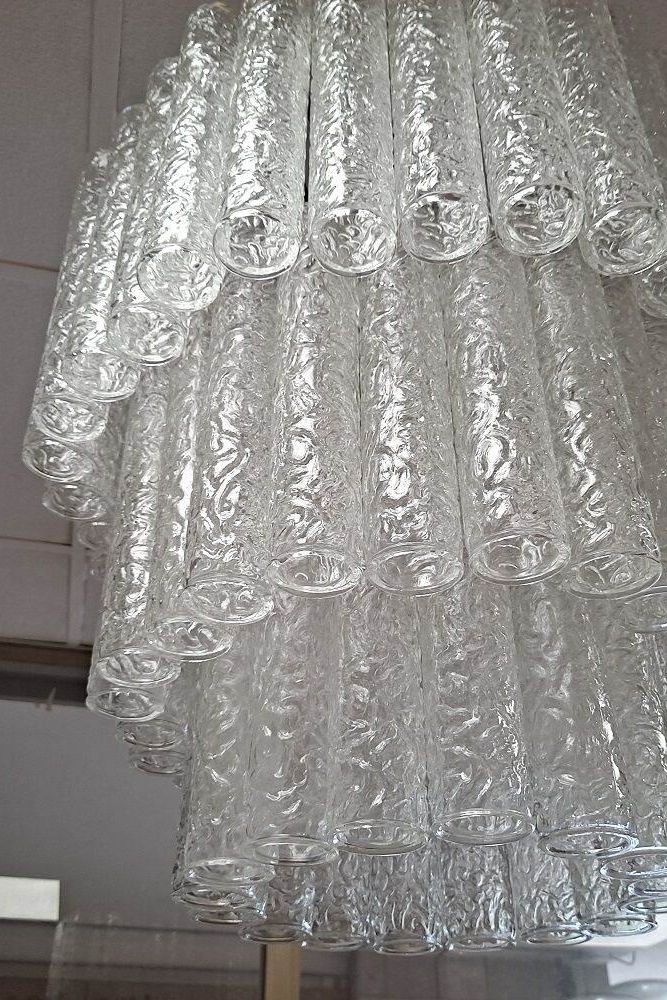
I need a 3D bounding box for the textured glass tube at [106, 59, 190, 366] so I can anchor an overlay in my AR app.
[{"bbox_3d":[-0.126,-0.234,0.740,0.053,0.299,0.053,0,-36,0],"label":"textured glass tube"}]

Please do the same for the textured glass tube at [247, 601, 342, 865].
[{"bbox_3d":[-0.019,0.074,0.593,0.051,0.281,0.051,1,-38,1],"label":"textured glass tube"}]

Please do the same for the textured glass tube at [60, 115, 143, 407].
[{"bbox_3d":[-0.159,-0.200,0.743,0.051,0.288,0.051,0,-36,0],"label":"textured glass tube"}]

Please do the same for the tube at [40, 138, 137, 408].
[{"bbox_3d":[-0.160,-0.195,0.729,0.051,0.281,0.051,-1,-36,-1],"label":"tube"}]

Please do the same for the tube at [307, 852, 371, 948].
[{"bbox_3d":[0.006,0.202,0.768,0.051,0.281,0.051,1,-35,0],"label":"tube"}]

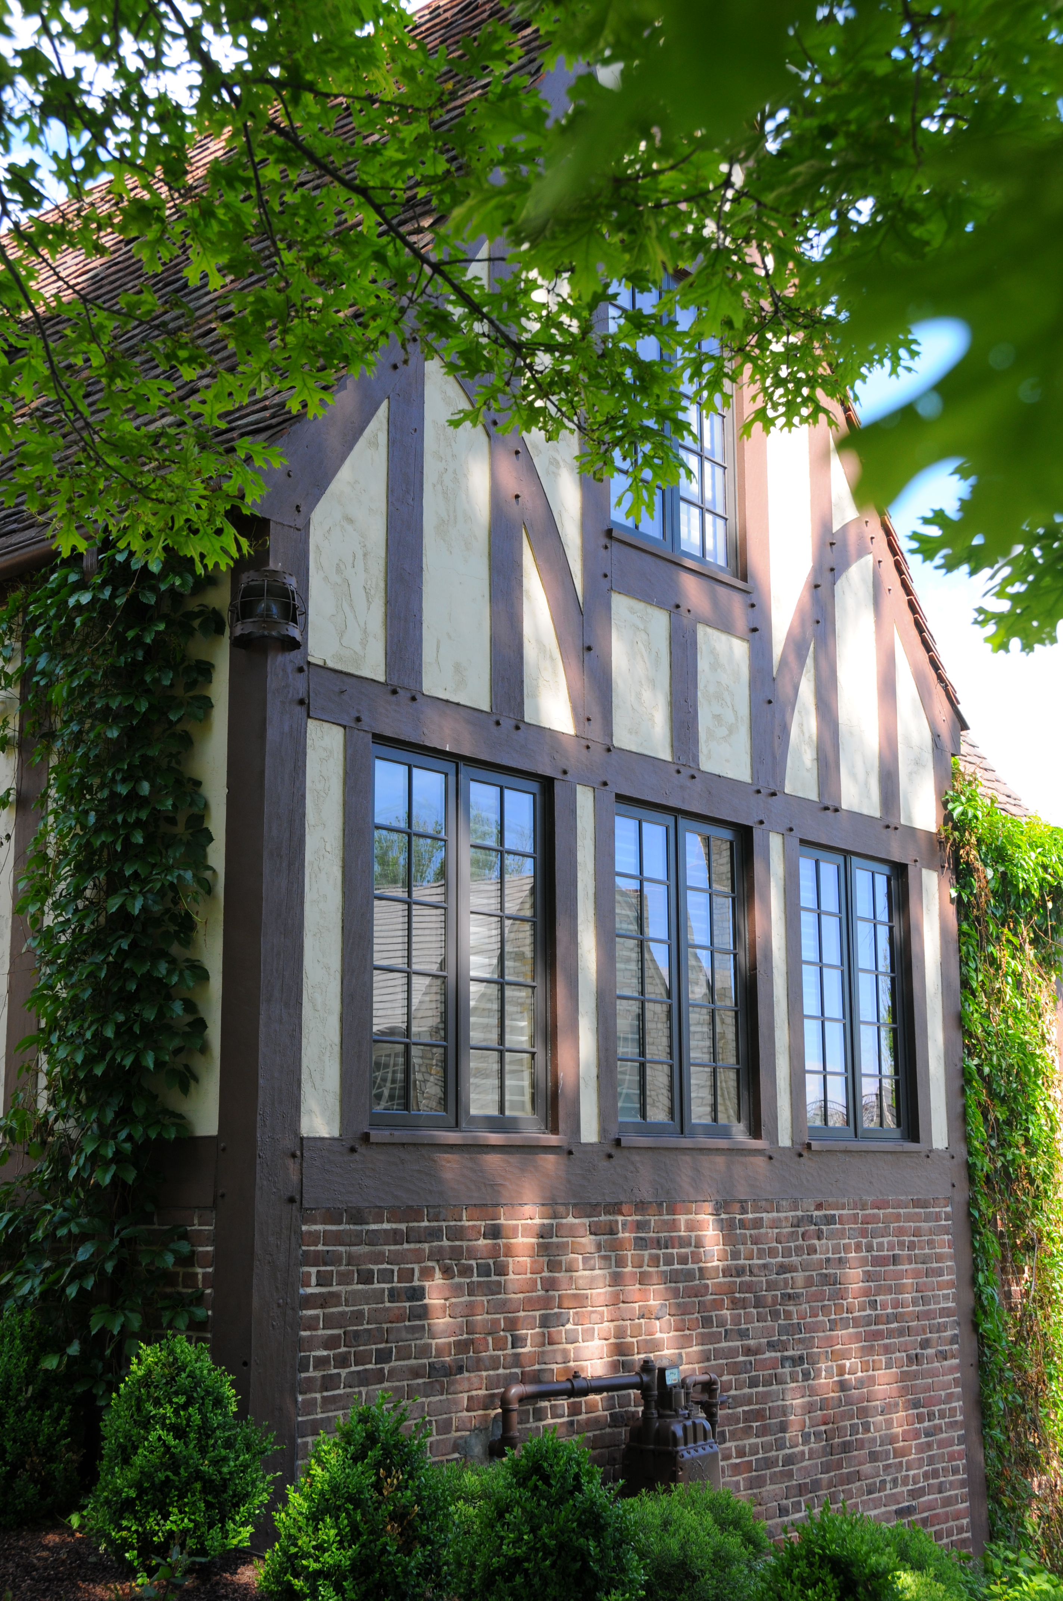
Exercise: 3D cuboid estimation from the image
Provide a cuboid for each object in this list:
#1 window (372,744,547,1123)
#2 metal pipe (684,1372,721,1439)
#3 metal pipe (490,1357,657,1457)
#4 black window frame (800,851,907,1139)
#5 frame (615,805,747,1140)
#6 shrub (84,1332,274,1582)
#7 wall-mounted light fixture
[{"bbox_3d":[-0.321,0.556,7.265,0.091,1.434,1.031,-11,-15,41],"label":"window"},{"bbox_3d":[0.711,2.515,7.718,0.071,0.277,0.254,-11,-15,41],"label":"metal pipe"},{"bbox_3d":[0.176,2.329,7.192,0.132,0.292,0.925,-11,-15,41],"label":"metal pipe"},{"bbox_3d":[1.556,0.965,9.326,0.091,1.434,1.013,-11,-15,41],"label":"black window frame"},{"bbox_3d":[0.621,0.761,8.299,0.091,1.434,1.023,-11,-15,41],"label":"frame"},{"bbox_3d":[-1.104,2.052,5.890,0.577,0.708,0.577,0,-12,-3],"label":"shrub"},{"bbox_3d":[-0.926,-0.677,6.531,0.263,0.263,0.253,0,-12,-3],"label":"wall-mounted light fixture"}]

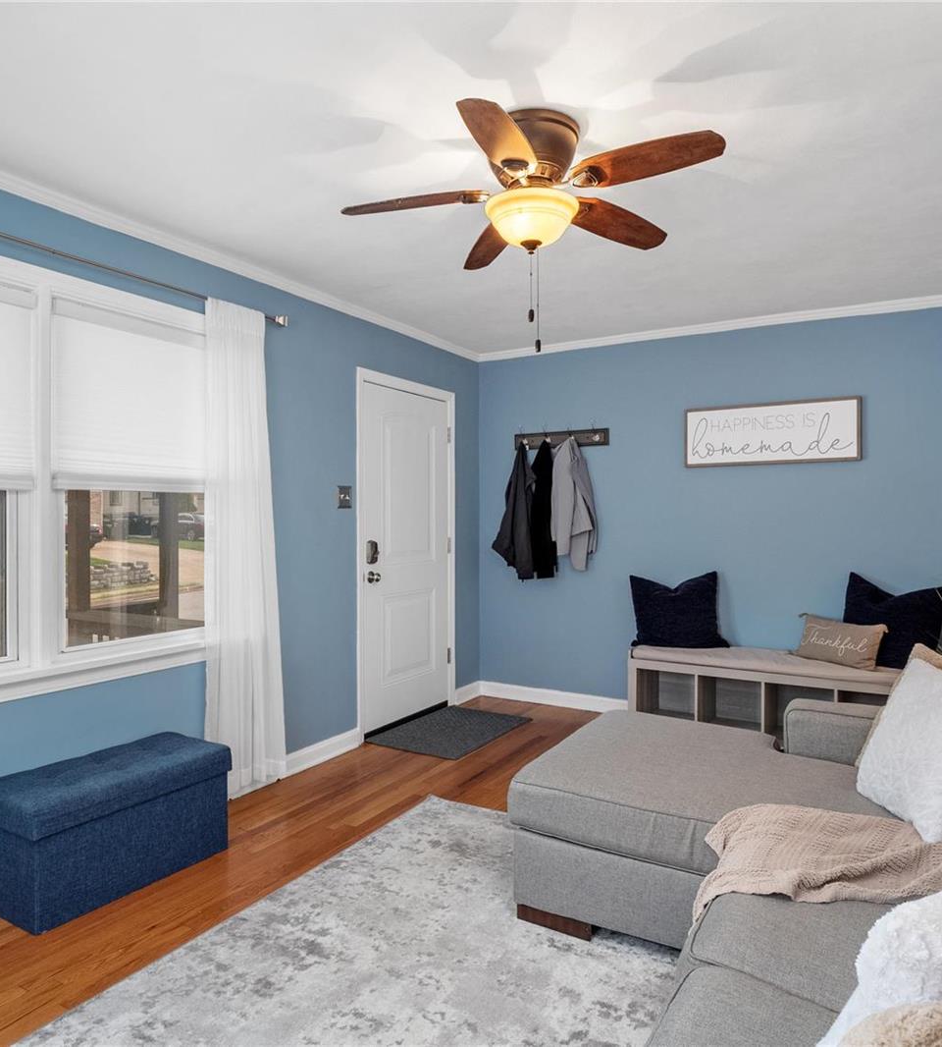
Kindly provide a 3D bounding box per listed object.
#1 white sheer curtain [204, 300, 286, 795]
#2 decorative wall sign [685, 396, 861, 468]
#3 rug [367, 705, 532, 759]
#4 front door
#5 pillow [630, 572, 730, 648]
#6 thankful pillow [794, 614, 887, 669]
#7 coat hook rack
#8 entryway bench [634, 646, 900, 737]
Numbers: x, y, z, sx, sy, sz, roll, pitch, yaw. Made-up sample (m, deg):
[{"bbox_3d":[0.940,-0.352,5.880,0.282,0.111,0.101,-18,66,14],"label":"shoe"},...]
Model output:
[{"bbox_3d":[-1.010,0.132,3.146,0.100,2.200,0.450,1,1,32],"label":"white sheer curtain"},{"bbox_3d":[1.730,-0.520,4.055,0.945,0.358,0.030,0,0,32],"label":"decorative wall sign"},{"bbox_3d":[-0.098,1.253,4.253,0.610,0.012,0.900,0,0,32],"label":"rug"},{"bbox_3d":[-0.384,0.194,4.394,0.050,2.040,0.870,0,0,32],"label":"front door"},{"bbox_3d":[1.242,0.510,4.148,0.530,0.450,0.160,1,-7,32],"label":"pillow"},{"bbox_3d":[1.978,0.625,3.759,0.110,0.230,0.420,23,-8,-31],"label":"thankful pillow"},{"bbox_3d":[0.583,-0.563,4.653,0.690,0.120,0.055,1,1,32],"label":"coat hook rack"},{"bbox_3d":[1.624,1.002,3.809,1.470,0.520,0.390,1,1,32],"label":"entryway bench"}]

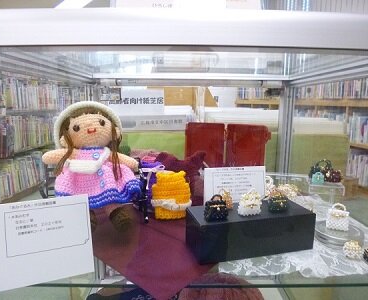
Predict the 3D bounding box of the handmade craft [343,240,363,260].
[{"bbox_3d":[0.281,0.166,0.467,0.032,0.027,0.024,3,10,15],"label":"handmade craft"}]

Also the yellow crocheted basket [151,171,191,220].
[{"bbox_3d":[-0.032,0.097,0.626,0.089,0.106,0.047,-1,10,-6],"label":"yellow crocheted basket"}]

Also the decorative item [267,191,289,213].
[{"bbox_3d":[0.163,0.090,0.493,0.034,0.036,0.025,-1,10,-8],"label":"decorative item"}]

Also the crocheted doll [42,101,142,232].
[{"bbox_3d":[-0.186,0.027,0.578,0.196,0.250,0.132,-3,10,-18],"label":"crocheted doll"}]

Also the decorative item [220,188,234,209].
[{"bbox_3d":[0.076,0.087,0.507,0.025,0.036,0.017,-2,10,-12],"label":"decorative item"}]

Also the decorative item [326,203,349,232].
[{"bbox_3d":[0.292,0.126,0.529,0.038,0.050,0.019,3,10,14],"label":"decorative item"}]

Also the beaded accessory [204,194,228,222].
[{"bbox_3d":[0.053,0.094,0.456,0.033,0.041,0.025,-2,10,-12],"label":"beaded accessory"}]

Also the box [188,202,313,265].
[{"bbox_3d":[0.118,0.140,0.499,0.209,0.065,0.082,-2,10,-14],"label":"box"}]

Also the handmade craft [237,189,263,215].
[{"bbox_3d":[0.111,0.088,0.480,0.040,0.043,0.025,-1,10,-8],"label":"handmade craft"}]

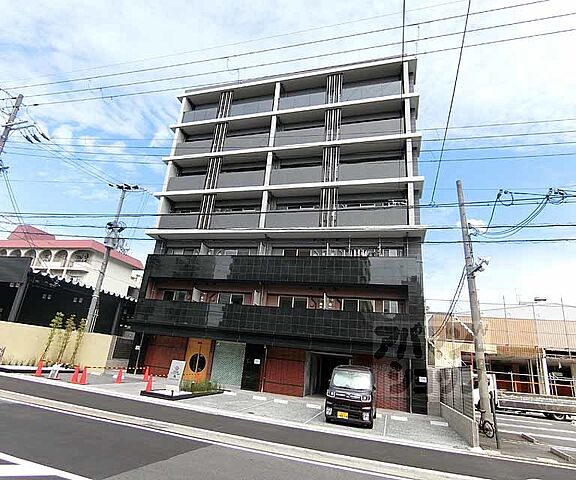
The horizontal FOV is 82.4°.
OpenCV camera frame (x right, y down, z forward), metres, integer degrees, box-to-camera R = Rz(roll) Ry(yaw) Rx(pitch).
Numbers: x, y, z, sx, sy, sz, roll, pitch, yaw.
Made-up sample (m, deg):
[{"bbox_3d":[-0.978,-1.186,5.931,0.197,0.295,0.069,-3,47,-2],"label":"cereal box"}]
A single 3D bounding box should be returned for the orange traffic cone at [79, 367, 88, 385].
[{"bbox_3d":[-8.858,5.912,14.402,0.380,0.700,0.380,-1,-20,17],"label":"orange traffic cone"}]

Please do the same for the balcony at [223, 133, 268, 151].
[{"bbox_3d":[-2.644,-6.351,22.675,3.130,1.200,1.050,-1,-19,17],"label":"balcony"}]

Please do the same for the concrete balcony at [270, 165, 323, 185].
[{"bbox_3d":[0.620,-3.716,20.729,3.190,1.210,1.050,-1,-19,17],"label":"concrete balcony"}]

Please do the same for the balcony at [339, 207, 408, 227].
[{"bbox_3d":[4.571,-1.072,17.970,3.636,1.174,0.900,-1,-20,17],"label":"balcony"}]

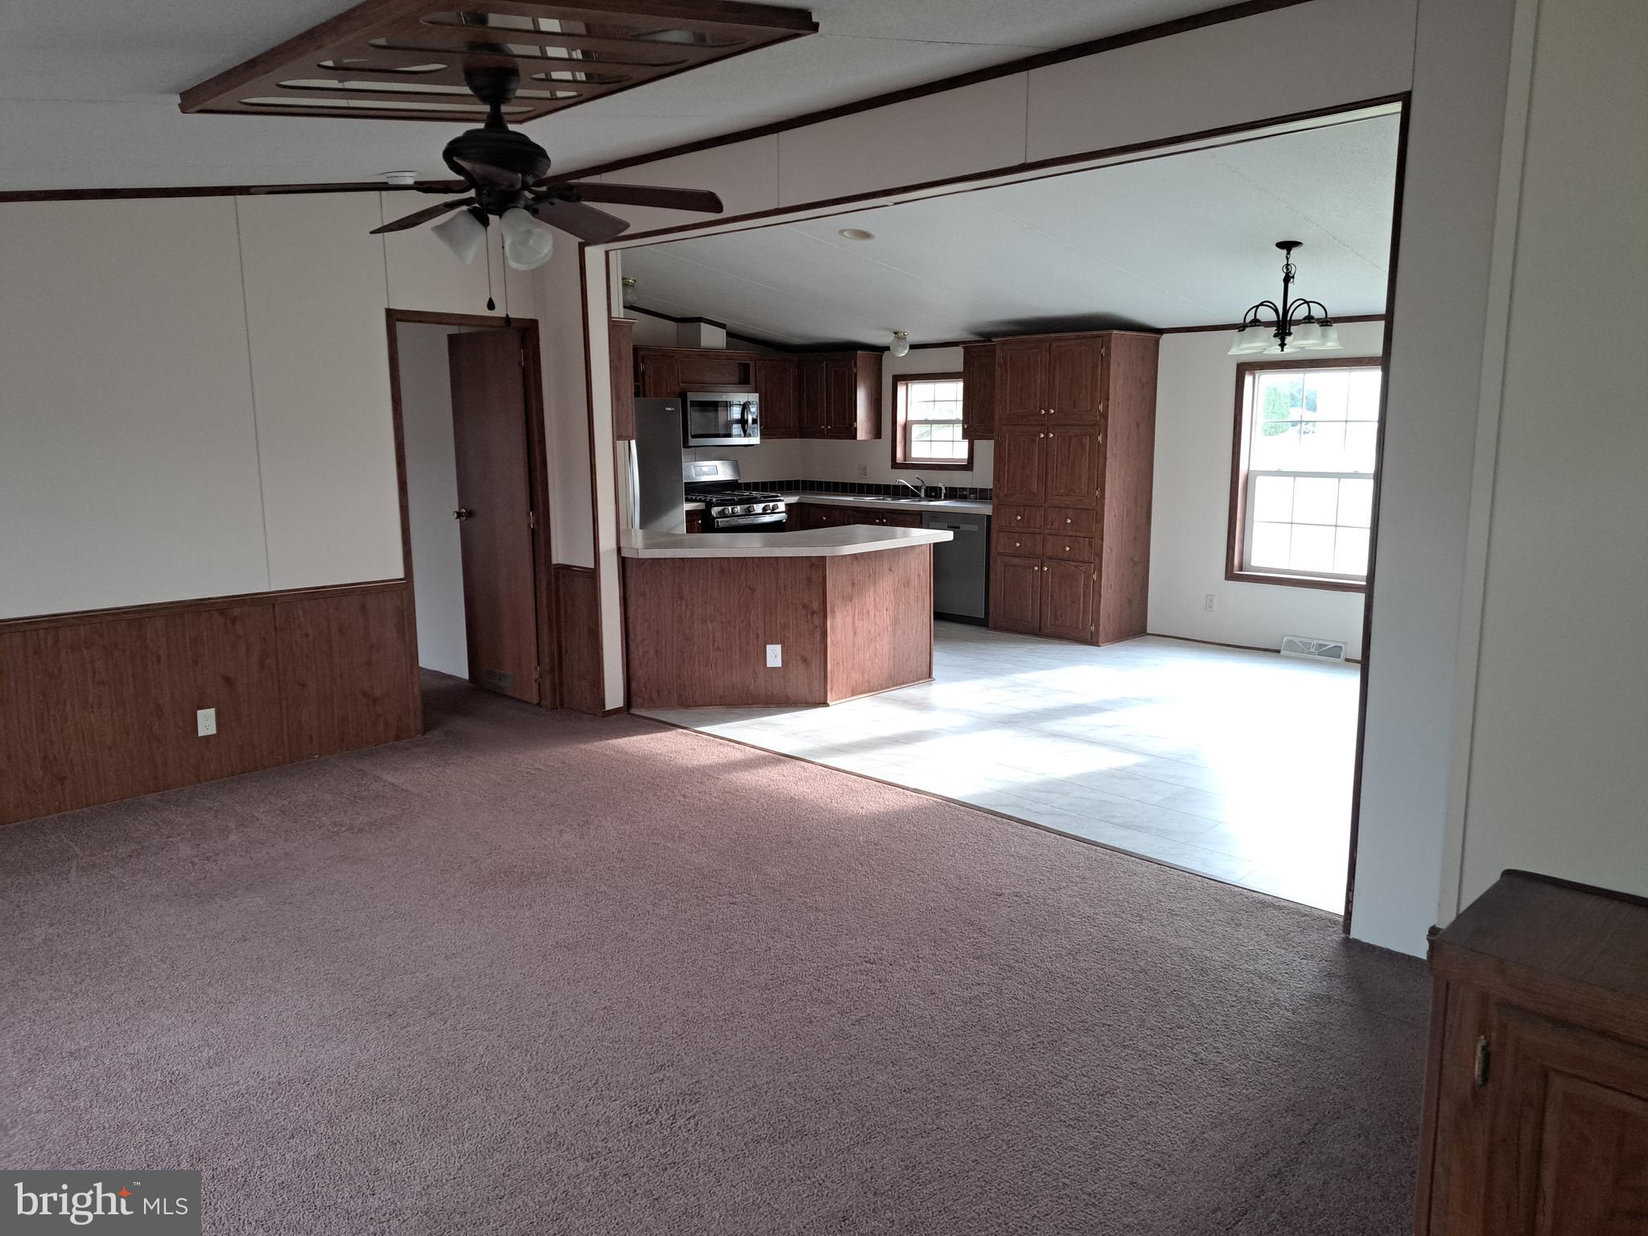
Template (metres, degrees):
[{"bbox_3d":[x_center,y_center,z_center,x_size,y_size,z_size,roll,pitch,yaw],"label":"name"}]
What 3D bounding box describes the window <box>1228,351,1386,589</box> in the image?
[{"bbox_3d":[3.125,-0.908,7.272,1.071,1.431,0.099,9,14,44],"label":"window"}]

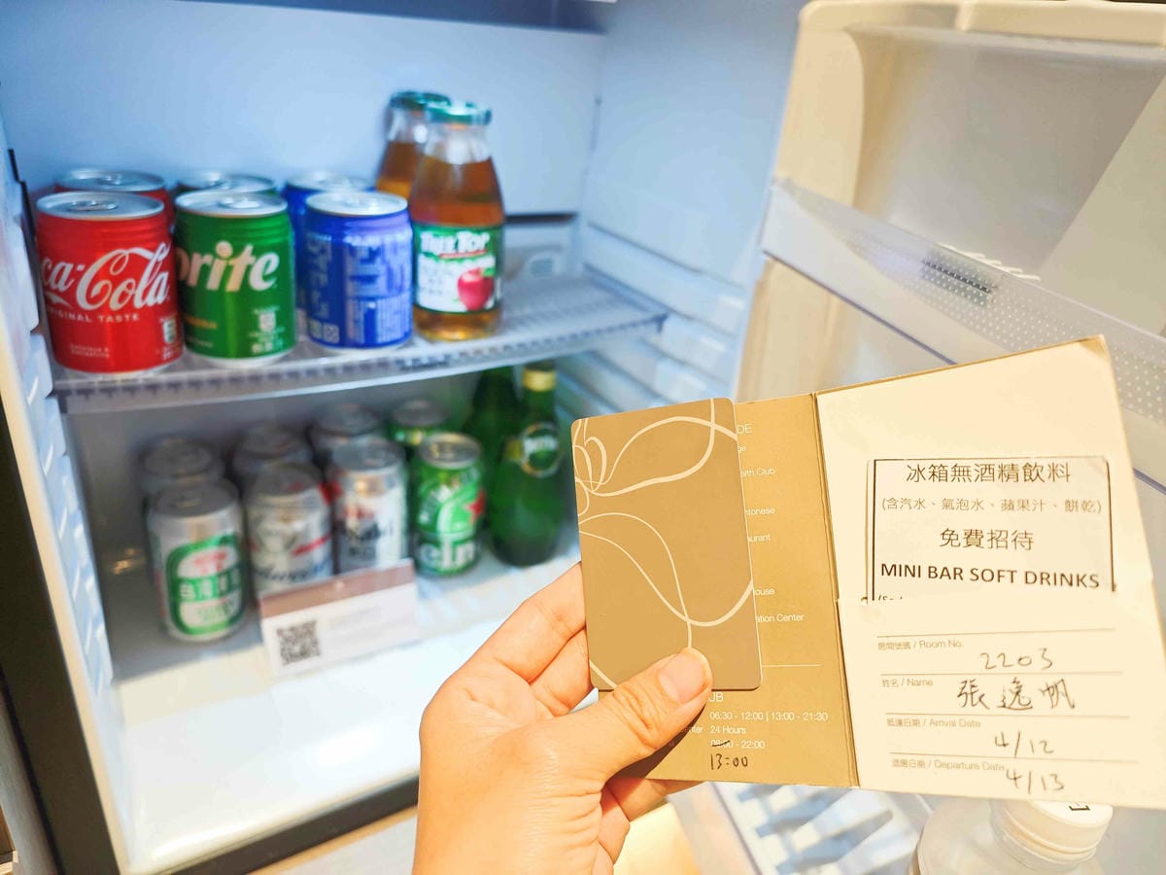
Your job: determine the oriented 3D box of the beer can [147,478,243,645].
[{"bbox_3d":[-0.304,0.099,0.617,0.066,0.120,0.066,6,28,-3],"label":"beer can"}]

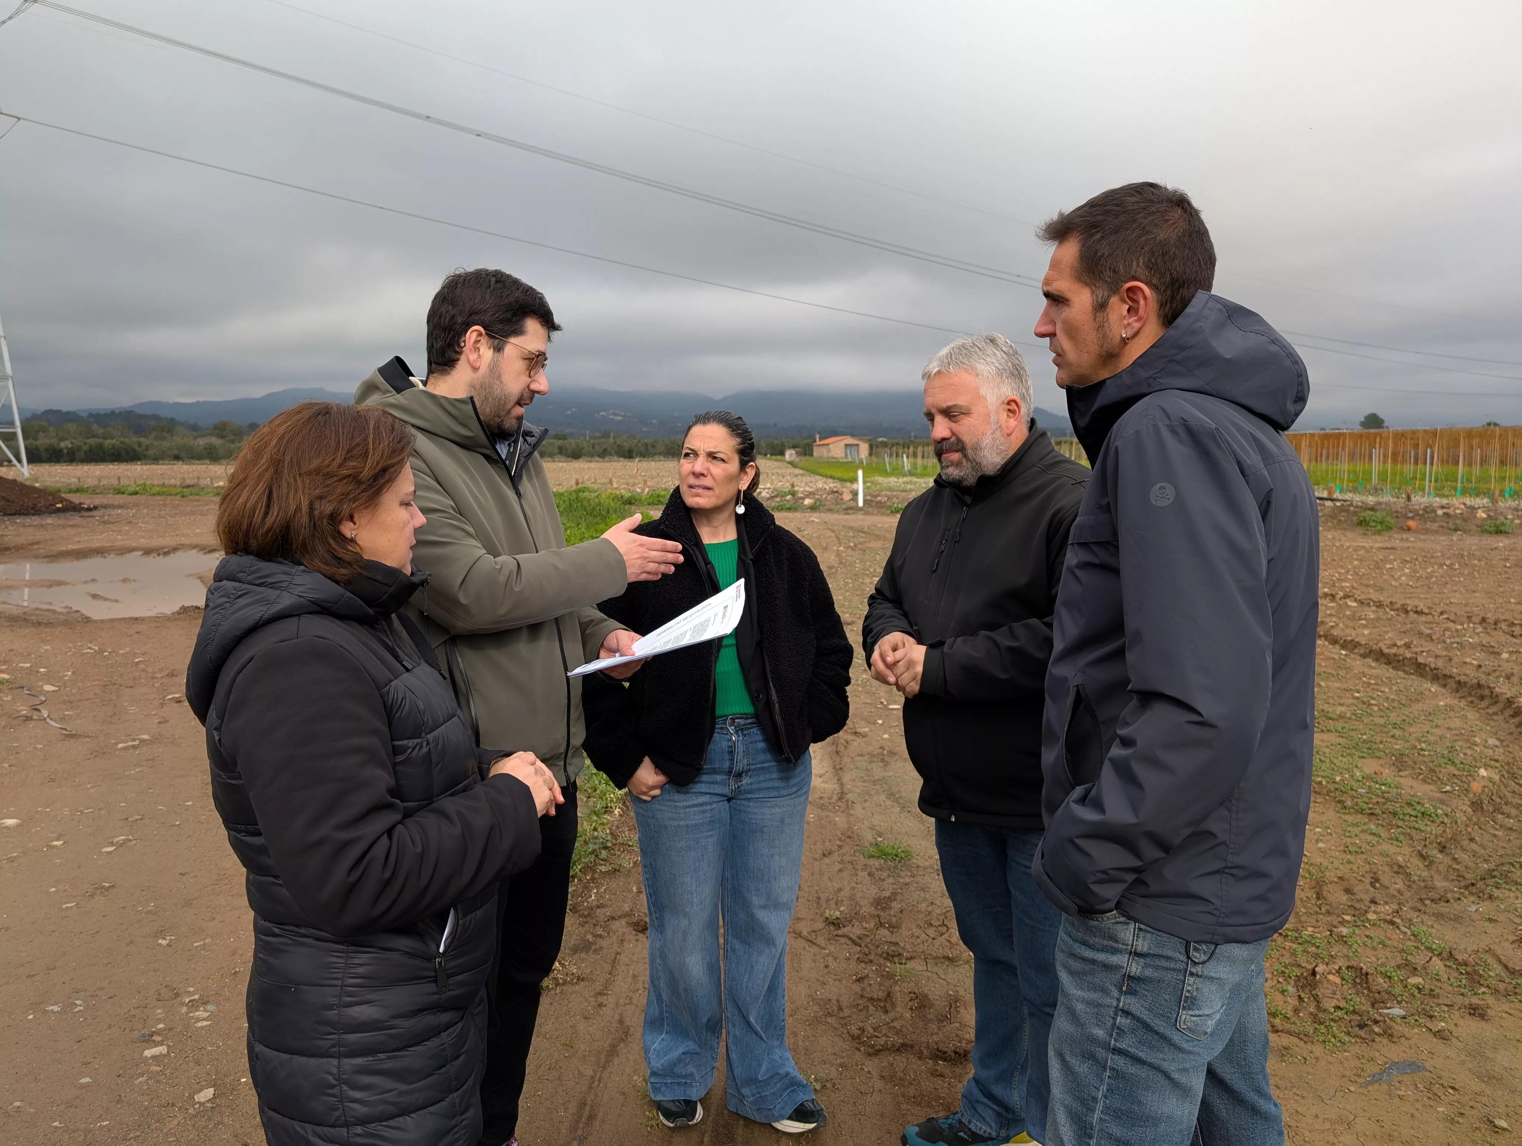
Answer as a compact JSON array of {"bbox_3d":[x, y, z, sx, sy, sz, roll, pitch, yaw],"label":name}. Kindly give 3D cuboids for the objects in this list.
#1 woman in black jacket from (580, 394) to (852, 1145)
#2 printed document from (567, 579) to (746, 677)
[{"bbox_3d":[-0.098,0.457,2.470,0.600,1.650,0.370,-1,7,-9],"label":"woman in black jacket"},{"bbox_3d":[-0.176,0.106,1.830,0.290,0.045,0.210,-20,14,11],"label":"printed document"}]

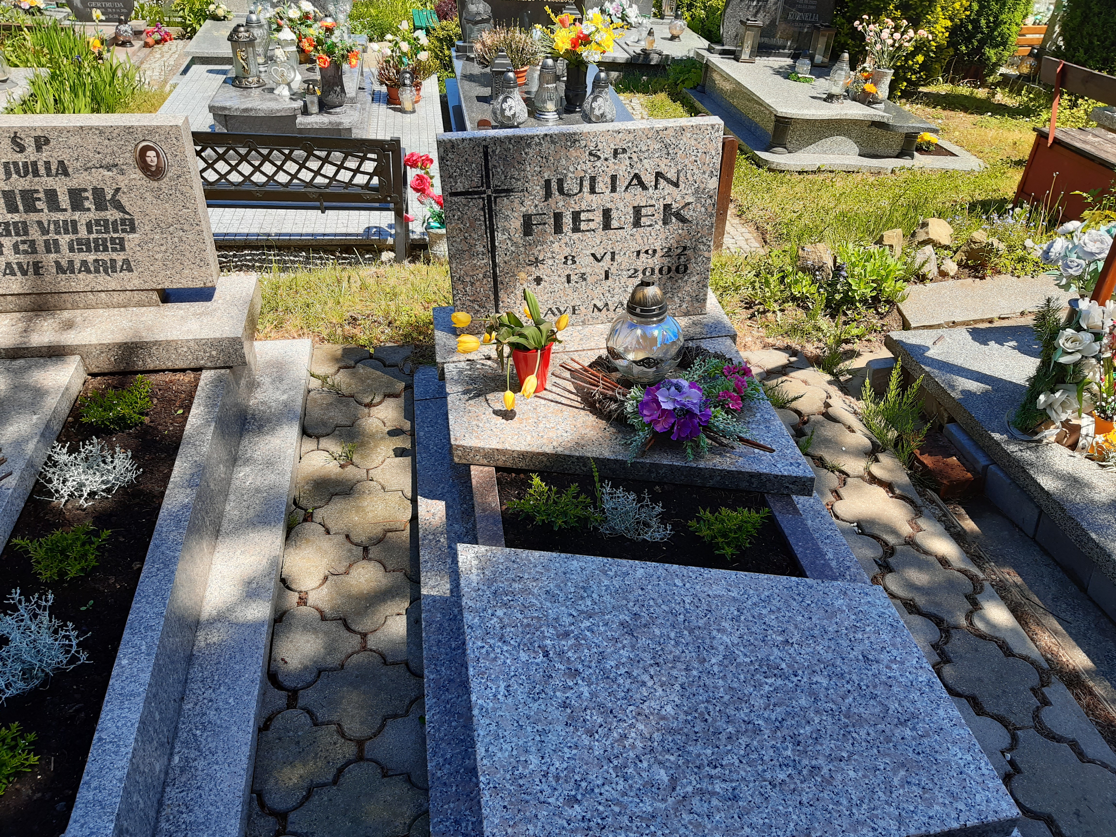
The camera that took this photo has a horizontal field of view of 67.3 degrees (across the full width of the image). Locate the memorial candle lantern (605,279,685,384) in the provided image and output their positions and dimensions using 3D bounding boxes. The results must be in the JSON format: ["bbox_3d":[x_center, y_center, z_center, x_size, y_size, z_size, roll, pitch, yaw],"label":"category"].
[{"bbox_3d":[0.243,-0.249,2.314,0.221,0.289,0.221,-5,36,-7],"label":"memorial candle lantern"}]

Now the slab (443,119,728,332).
[{"bbox_3d":[0.068,-0.531,2.373,0.758,0.573,0.058,-6,35,-6],"label":"slab"}]

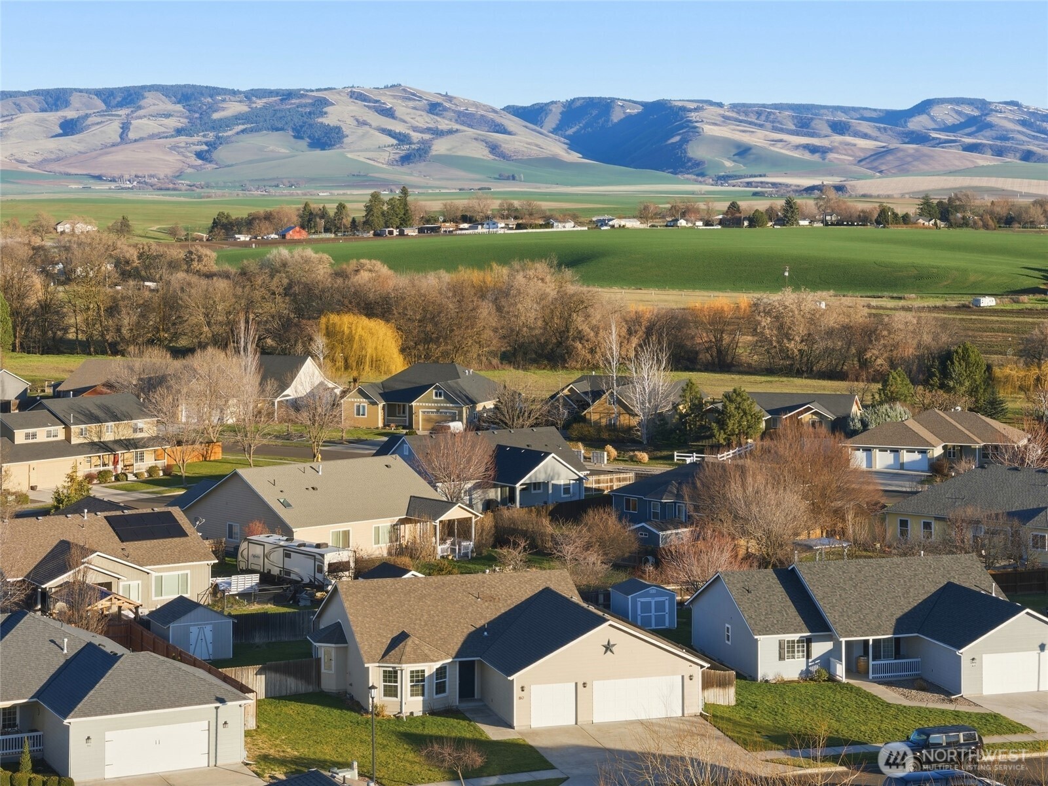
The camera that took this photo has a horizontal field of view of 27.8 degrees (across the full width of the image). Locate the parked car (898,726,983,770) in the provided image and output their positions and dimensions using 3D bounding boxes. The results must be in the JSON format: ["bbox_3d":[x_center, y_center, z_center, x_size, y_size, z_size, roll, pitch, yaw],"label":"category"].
[{"bbox_3d":[18.943,16.346,97.884,4.820,1.870,1.950,-2,5,-17],"label":"parked car"}]

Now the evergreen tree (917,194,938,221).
[{"bbox_3d":[232.367,-104.823,1219.159,12.000,19.300,12.000,0,5,0],"label":"evergreen tree"}]

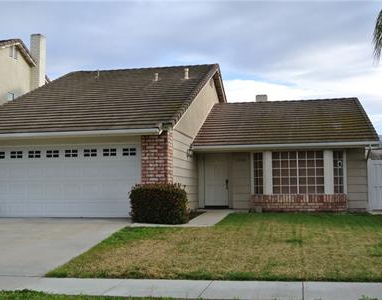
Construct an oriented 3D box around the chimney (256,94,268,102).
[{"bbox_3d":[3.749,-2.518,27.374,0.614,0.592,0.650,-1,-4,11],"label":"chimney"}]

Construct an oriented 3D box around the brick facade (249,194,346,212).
[{"bbox_3d":[3.847,1.899,18.850,3.390,0.603,0.250,-1,-4,11],"label":"brick facade"}]

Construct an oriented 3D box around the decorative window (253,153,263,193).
[{"bbox_3d":[2.470,0.864,19.329,0.402,1.541,0.100,-1,-4,11],"label":"decorative window"}]

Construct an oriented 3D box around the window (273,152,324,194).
[{"bbox_3d":[3.891,0.834,19.047,1.843,1.555,0.100,-1,-4,11],"label":"window"}]

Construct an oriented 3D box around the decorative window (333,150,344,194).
[{"bbox_3d":[5.278,0.822,18.771,0.396,1.532,0.100,-1,-4,11],"label":"decorative window"}]

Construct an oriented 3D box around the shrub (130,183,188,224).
[{"bbox_3d":[-0.859,1.443,14.200,1.470,1.040,1.250,-1,-4,11],"label":"shrub"}]

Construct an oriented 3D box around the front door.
[{"bbox_3d":[0.973,1.107,19.753,0.891,2.025,0.080,-1,-4,11],"label":"front door"}]

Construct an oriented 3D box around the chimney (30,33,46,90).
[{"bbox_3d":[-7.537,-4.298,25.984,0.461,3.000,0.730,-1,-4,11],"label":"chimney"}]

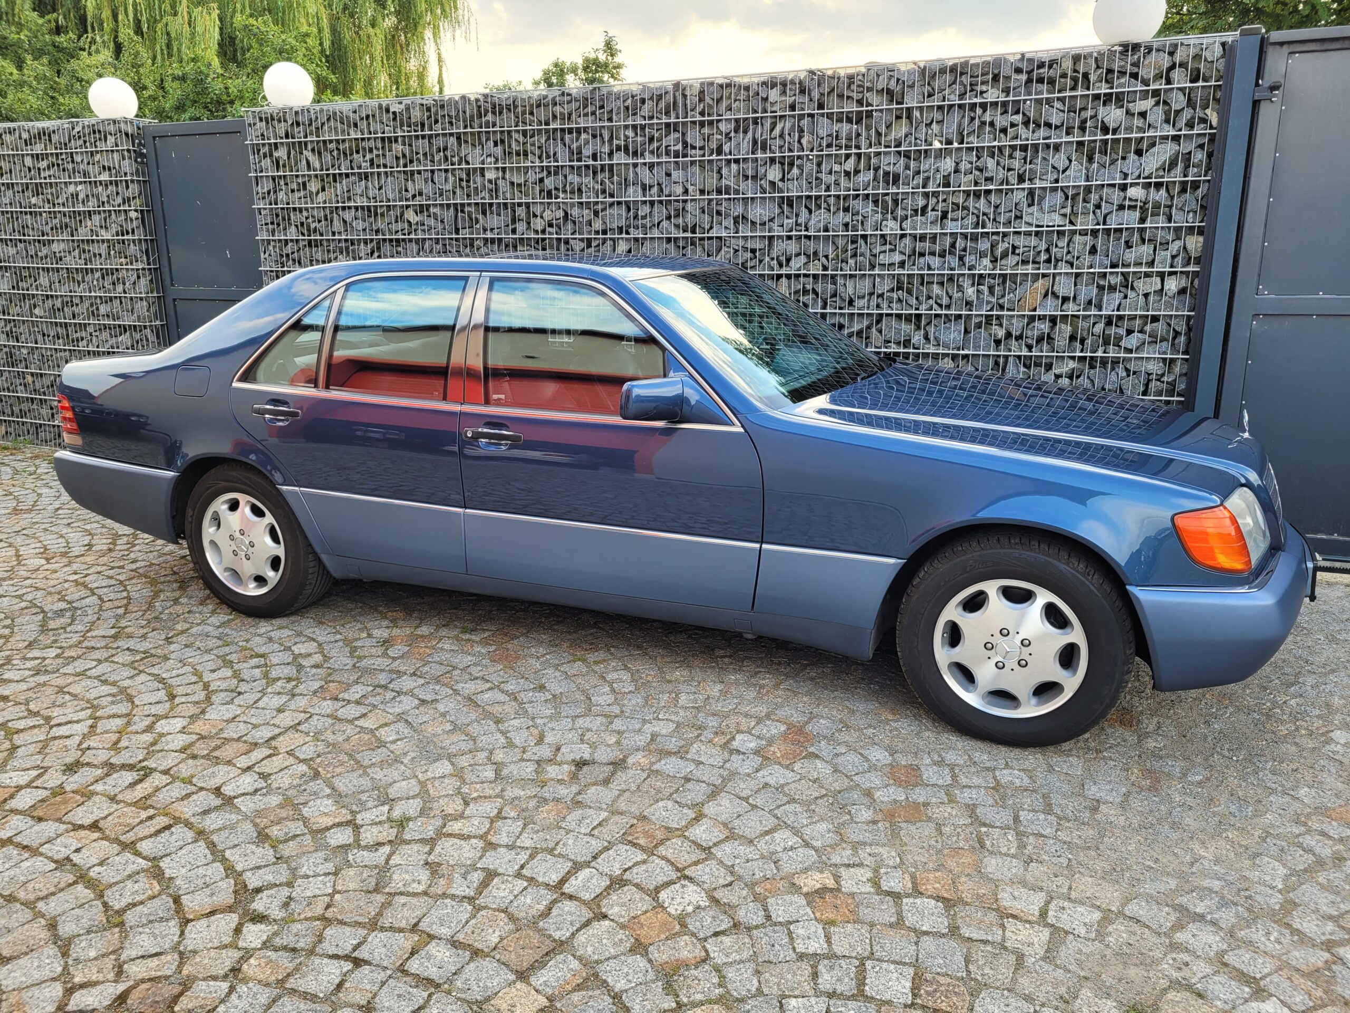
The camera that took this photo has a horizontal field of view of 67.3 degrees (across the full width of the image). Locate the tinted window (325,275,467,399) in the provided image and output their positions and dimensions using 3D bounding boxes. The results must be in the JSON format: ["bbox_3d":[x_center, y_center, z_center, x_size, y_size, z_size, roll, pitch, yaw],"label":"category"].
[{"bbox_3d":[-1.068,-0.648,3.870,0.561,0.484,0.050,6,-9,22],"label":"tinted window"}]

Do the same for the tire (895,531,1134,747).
[{"bbox_3d":[1.048,0.405,3.155,0.680,0.680,0.240,6,15,22],"label":"tire"}]

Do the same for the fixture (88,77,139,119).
[{"bbox_3d":[-3.921,-2.833,7.087,0.300,0.300,0.300,6,15,22],"label":"fixture"}]

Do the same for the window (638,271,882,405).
[{"bbox_3d":[0.391,-0.707,4.064,0.790,0.120,1.600,39,24,10],"label":"window"}]

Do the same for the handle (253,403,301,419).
[{"bbox_3d":[-1.534,-0.365,3.906,0.220,0.048,0.048,5,15,22],"label":"handle"}]

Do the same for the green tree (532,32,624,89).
[{"bbox_3d":[-1.246,-3.990,13.375,1.800,4.200,1.800,5,15,22],"label":"green tree"}]

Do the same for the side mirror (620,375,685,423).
[{"bbox_3d":[-0.073,-0.346,3.280,0.150,0.150,0.190,8,16,30],"label":"side mirror"}]

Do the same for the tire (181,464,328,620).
[{"bbox_3d":[-1.753,0.132,4.305,0.680,0.680,0.240,6,15,22],"label":"tire"}]

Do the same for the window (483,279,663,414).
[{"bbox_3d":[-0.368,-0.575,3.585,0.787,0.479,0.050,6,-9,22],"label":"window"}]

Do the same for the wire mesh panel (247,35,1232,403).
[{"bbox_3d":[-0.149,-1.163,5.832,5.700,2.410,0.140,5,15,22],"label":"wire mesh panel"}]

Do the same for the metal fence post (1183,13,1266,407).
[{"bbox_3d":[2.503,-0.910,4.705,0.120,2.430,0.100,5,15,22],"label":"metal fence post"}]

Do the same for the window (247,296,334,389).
[{"bbox_3d":[-1.522,-0.656,3.982,0.385,0.365,0.040,5,-5,22],"label":"window"}]

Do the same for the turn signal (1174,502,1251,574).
[{"bbox_3d":[1.486,0.093,2.800,0.210,0.185,0.120,5,15,22],"label":"turn signal"}]

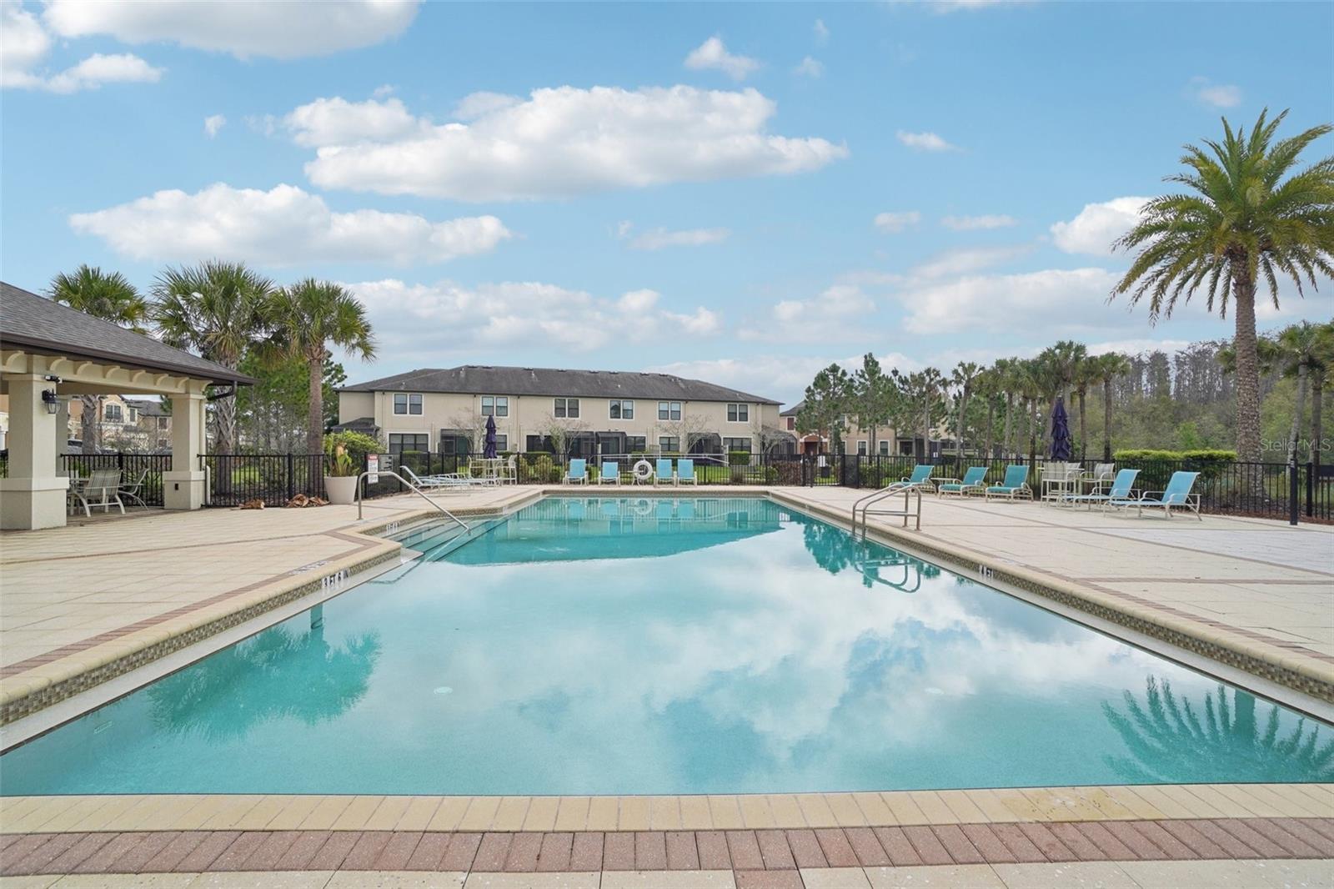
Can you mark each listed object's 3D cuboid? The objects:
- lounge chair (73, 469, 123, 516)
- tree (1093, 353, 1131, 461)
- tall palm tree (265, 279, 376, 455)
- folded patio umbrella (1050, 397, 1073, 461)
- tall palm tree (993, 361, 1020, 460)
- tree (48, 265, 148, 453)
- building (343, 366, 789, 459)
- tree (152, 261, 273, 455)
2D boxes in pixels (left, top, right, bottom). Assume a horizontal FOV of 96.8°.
[{"bbox_3d":[-11.750,1.007,12.300,0.750,0.930,0.640,0,0,21],"label":"lounge chair"},{"bbox_3d":[25.499,-1.689,34.000,2.400,7.260,2.400,0,0,0],"label":"tree"},{"bbox_3d":[-10.290,-1.655,17.600,3.300,6.460,3.300,0,0,0],"label":"tall palm tree"},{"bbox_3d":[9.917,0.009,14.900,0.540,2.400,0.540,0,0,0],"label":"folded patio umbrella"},{"bbox_3d":[22.391,-1.849,39.000,2.300,7.680,2.300,0,0,0],"label":"tall palm tree"},{"bbox_3d":[-18.225,-2.077,19.000,3.300,7.330,3.300,0,0,0],"label":"tree"},{"bbox_3d":[-8.300,-2.366,53.300,36.000,8.500,14.000,0,0,-19],"label":"building"},{"bbox_3d":[-13.861,-2.009,18.100,3.700,7.180,3.700,0,0,0],"label":"tree"}]

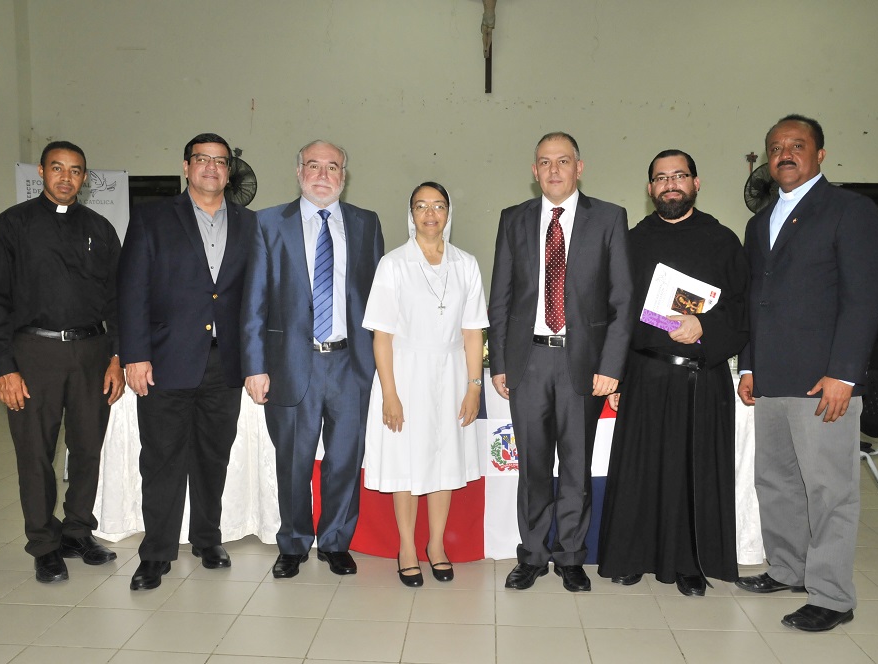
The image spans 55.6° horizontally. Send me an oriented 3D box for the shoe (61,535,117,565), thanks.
[{"bbox_3d":[-1.472,0.890,3.473,0.300,0.105,0.107,3,6,23],"label":"shoe"}]

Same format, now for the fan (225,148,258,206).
[{"bbox_3d":[-2.447,-1.760,9.765,0.670,0.710,0.380,1,5,4],"label":"fan"}]

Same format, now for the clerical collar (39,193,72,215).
[{"bbox_3d":[-1.476,-0.503,3.245,0.140,0.085,0.140,-2,6,-28],"label":"clerical collar"}]

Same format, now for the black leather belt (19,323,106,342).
[{"bbox_3d":[-1.494,0.008,3.286,0.360,0.062,0.255,-2,6,-30],"label":"black leather belt"}]

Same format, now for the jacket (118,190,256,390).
[{"bbox_3d":[-0.998,-0.171,3.329,0.550,0.800,0.310,-2,6,-25],"label":"jacket"}]

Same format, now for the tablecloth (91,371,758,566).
[{"bbox_3d":[-0.058,0.545,3.784,2.820,0.740,0.600,1,5,3],"label":"tablecloth"}]

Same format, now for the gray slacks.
[{"bbox_3d":[1.377,0.508,3.086,0.310,0.970,0.400,-2,6,-30],"label":"gray slacks"}]

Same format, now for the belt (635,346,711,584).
[{"bbox_3d":[0.928,0.502,3.252,0.400,0.920,0.280,2,5,17],"label":"belt"}]

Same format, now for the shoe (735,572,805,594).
[{"bbox_3d":[1.304,0.950,3.239,0.290,0.100,0.105,1,5,-1],"label":"shoe"}]

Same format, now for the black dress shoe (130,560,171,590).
[{"bbox_3d":[-1.125,0.913,3.274,0.105,0.105,0.292,1,5,5],"label":"black dress shoe"}]

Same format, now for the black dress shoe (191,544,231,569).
[{"bbox_3d":[-0.957,0.896,3.490,0.105,0.105,0.292,-3,6,-33],"label":"black dress shoe"}]

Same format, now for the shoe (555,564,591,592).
[{"bbox_3d":[0.530,0.935,3.288,0.102,0.100,0.278,-1,5,-17],"label":"shoe"}]

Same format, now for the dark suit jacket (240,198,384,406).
[{"bbox_3d":[-0.503,-0.130,3.312,0.580,0.820,0.330,0,5,-12],"label":"dark suit jacket"}]

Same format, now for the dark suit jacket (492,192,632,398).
[{"bbox_3d":[0.477,-0.158,3.268,0.550,0.790,0.300,2,5,12],"label":"dark suit jacket"}]

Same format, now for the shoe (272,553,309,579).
[{"bbox_3d":[-0.604,0.907,3.410,0.105,0.105,0.292,1,5,7],"label":"shoe"}]

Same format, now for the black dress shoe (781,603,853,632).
[{"bbox_3d":[1.351,0.974,2.952,0.312,0.105,0.110,-2,6,-26],"label":"black dress shoe"}]

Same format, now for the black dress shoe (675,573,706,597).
[{"bbox_3d":[0.964,0.942,3.280,0.105,0.100,0.285,1,5,-3],"label":"black dress shoe"}]

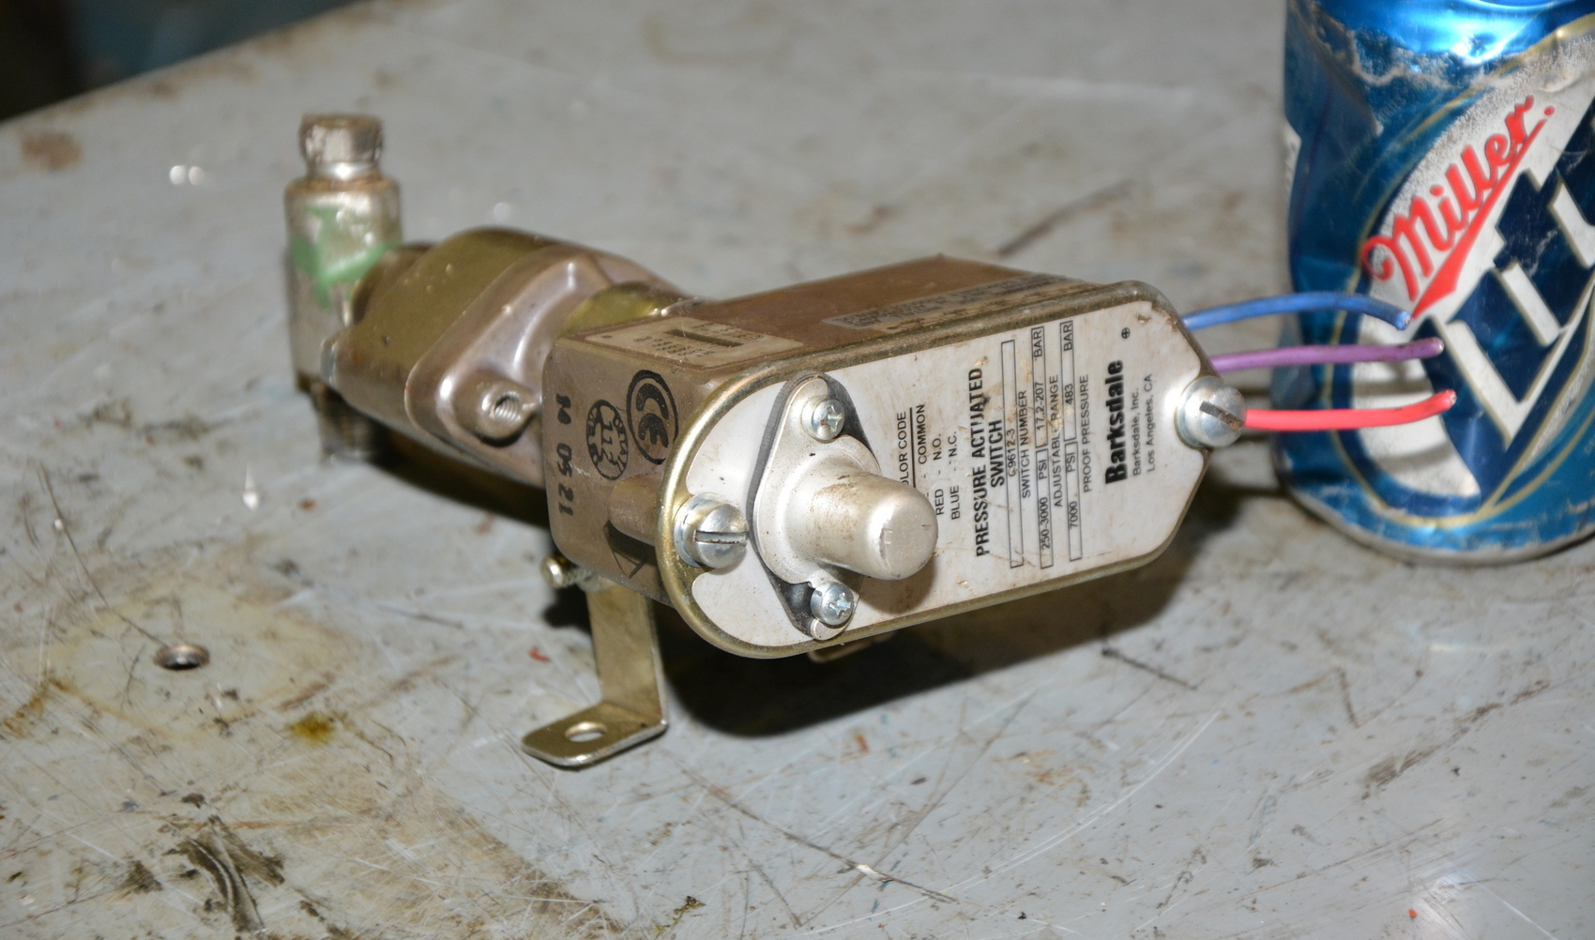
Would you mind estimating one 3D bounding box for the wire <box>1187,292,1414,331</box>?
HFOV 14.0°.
[{"bbox_3d":[0.082,-0.025,1.057,0.049,0.004,0.012,-2,24,41],"label":"wire"}]

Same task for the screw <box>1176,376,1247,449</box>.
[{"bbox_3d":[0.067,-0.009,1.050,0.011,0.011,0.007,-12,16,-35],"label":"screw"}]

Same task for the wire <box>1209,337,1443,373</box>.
[{"bbox_3d":[0.085,-0.019,1.065,0.047,0.004,0.005,-5,25,33],"label":"wire"}]

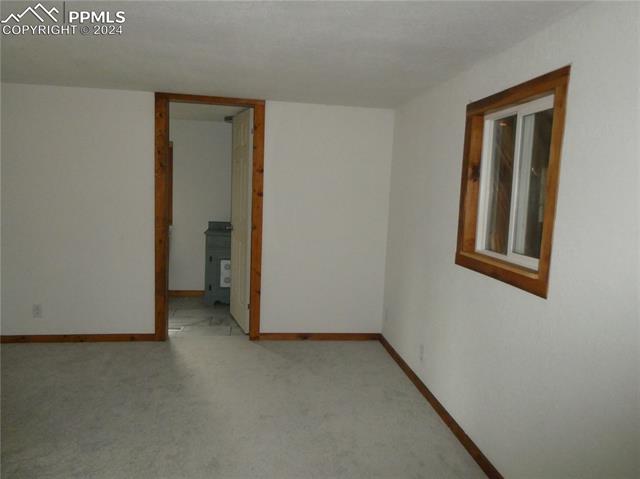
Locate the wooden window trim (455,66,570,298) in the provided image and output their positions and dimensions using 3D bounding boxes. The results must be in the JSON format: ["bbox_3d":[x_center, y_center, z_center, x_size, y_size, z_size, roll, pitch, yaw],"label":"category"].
[{"bbox_3d":[0.945,-0.270,2.251,0.100,0.952,0.863,1,7,-9],"label":"wooden window trim"}]

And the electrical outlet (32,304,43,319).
[{"bbox_3d":[-2.366,0.603,3.713,0.072,0.118,0.010,1,7,-9],"label":"electrical outlet"}]

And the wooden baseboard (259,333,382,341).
[{"bbox_3d":[0.021,0.899,4.111,1.142,0.064,0.020,1,7,-9],"label":"wooden baseboard"}]

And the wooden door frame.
[{"bbox_3d":[-0.956,-0.148,3.884,0.907,2.116,0.130,1,7,-9],"label":"wooden door frame"}]

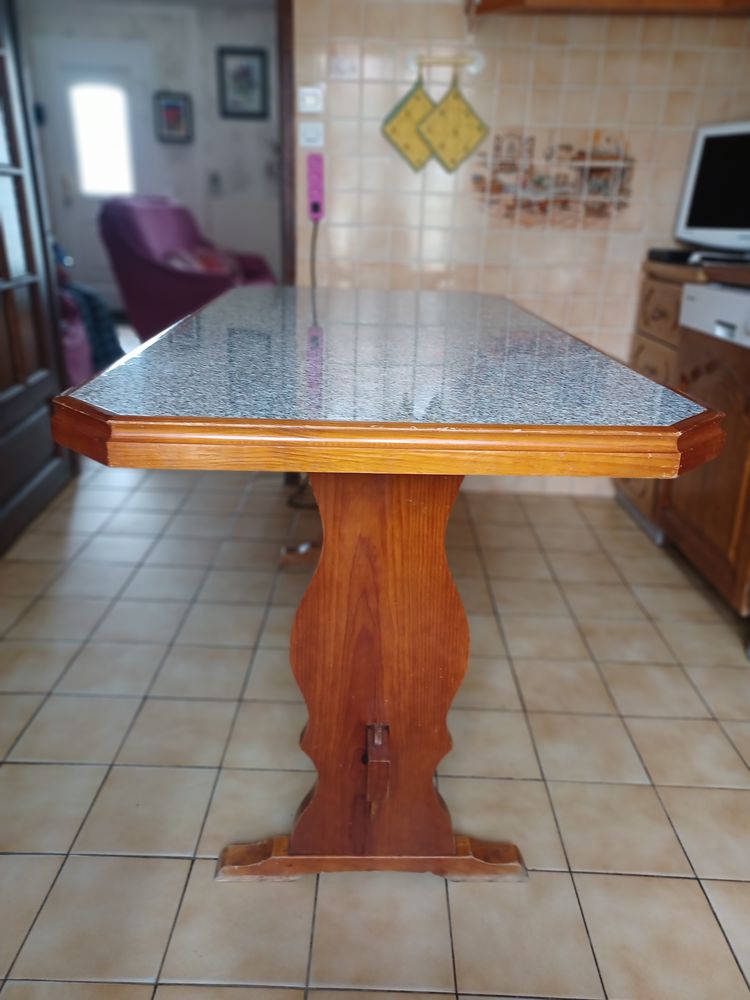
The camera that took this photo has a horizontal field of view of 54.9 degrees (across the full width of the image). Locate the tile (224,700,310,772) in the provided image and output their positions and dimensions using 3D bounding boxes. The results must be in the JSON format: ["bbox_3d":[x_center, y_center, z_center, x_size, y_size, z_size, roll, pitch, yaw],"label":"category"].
[{"bbox_3d":[-0.185,0.471,1.438,0.198,0.010,0.198,2,22,0],"label":"tile"}]

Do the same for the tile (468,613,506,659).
[{"bbox_3d":[0.226,0.343,1.832,0.200,0.010,0.200,2,22,0],"label":"tile"}]

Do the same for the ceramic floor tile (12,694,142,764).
[{"bbox_3d":[-0.598,0.464,1.463,0.200,0.010,0.200,2,22,0],"label":"ceramic floor tile"}]

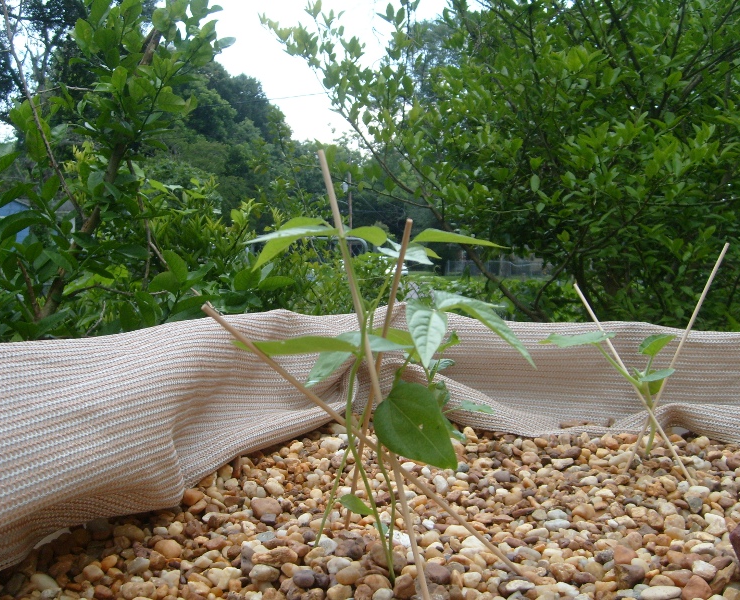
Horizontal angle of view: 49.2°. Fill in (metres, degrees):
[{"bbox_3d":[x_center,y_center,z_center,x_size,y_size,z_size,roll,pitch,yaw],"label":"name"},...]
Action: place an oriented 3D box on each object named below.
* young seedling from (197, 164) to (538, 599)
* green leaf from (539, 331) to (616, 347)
[{"bbox_3d":[-0.002,0.042,0.480,0.190,0.255,0.180,0,3,0],"label":"young seedling"},{"bbox_3d":[0.198,0.037,0.770,0.070,0.015,0.045,0,3,-6],"label":"green leaf"}]

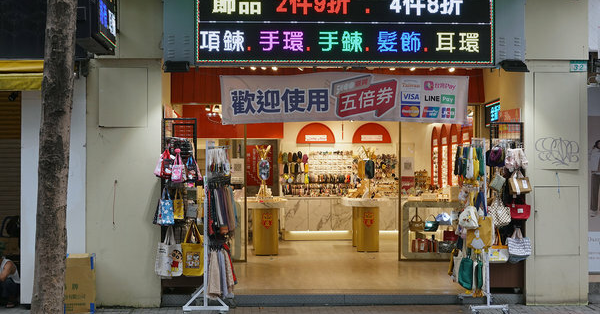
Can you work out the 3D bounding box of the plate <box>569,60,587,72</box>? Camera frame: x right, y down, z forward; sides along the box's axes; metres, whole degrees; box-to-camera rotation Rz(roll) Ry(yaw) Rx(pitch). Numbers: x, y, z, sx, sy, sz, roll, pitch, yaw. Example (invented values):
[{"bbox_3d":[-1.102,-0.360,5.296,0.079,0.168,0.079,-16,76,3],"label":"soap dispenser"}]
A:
[{"bbox_3d":[3.312,-1.080,12.700,0.206,0.130,0.012,0,0,-2],"label":"plate"}]

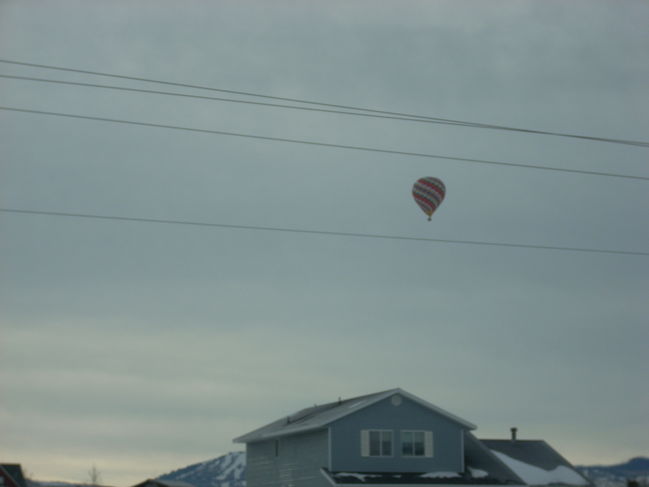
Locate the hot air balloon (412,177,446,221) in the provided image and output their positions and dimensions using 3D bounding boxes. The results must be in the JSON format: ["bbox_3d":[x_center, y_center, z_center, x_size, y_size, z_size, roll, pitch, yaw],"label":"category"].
[{"bbox_3d":[51.946,-21.887,1040.000,16.490,22.185,16.490,0,-7,0],"label":"hot air balloon"}]

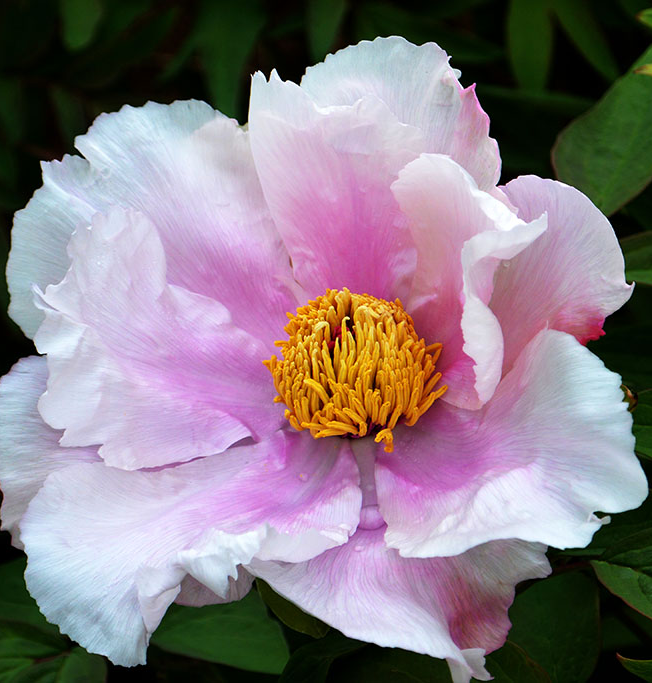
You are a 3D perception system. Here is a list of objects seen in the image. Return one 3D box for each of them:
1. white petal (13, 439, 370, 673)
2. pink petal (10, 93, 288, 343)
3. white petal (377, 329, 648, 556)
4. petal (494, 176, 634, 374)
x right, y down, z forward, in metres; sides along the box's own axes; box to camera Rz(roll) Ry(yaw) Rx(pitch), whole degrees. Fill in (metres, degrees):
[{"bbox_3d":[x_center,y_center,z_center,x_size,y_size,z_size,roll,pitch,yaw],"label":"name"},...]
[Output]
[{"bbox_3d":[-0.038,0.058,0.635,0.090,0.034,0.058,-29,64,-16],"label":"white petal"},{"bbox_3d":[-0.048,-0.034,0.665,0.076,0.032,0.074,40,74,-10],"label":"pink petal"},{"bbox_3d":[0.051,0.029,0.643,0.072,0.030,0.060,13,65,13],"label":"white petal"},{"bbox_3d":[0.067,-0.017,0.665,0.050,0.066,0.026,27,7,20],"label":"petal"}]

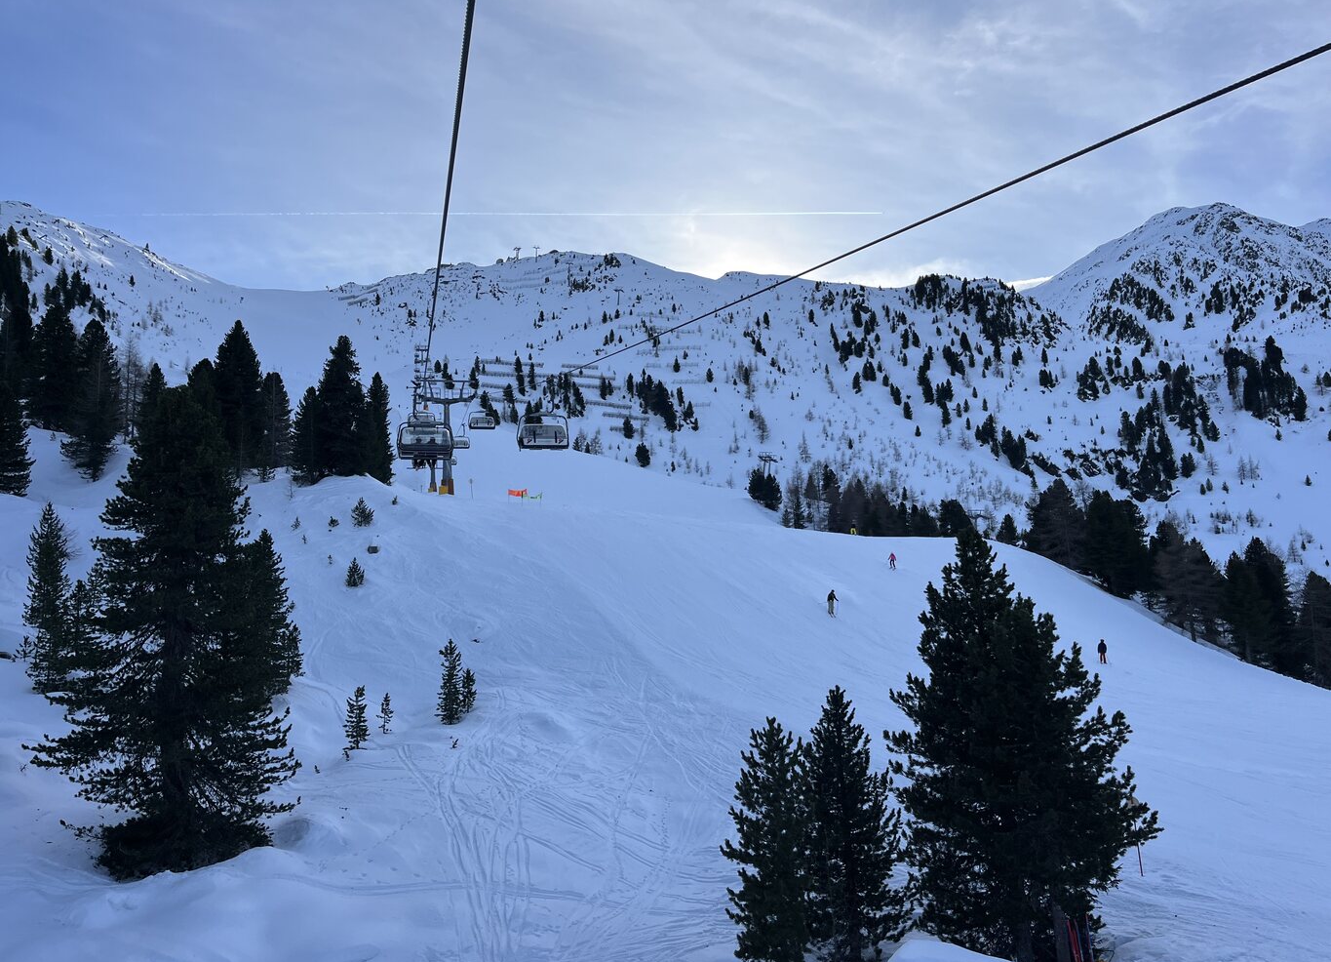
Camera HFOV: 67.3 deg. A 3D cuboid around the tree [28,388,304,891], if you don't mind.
[{"bbox_3d":[-11.297,3.248,23.175,6.291,11.075,6.103,-2,-7,0],"label":"tree"}]

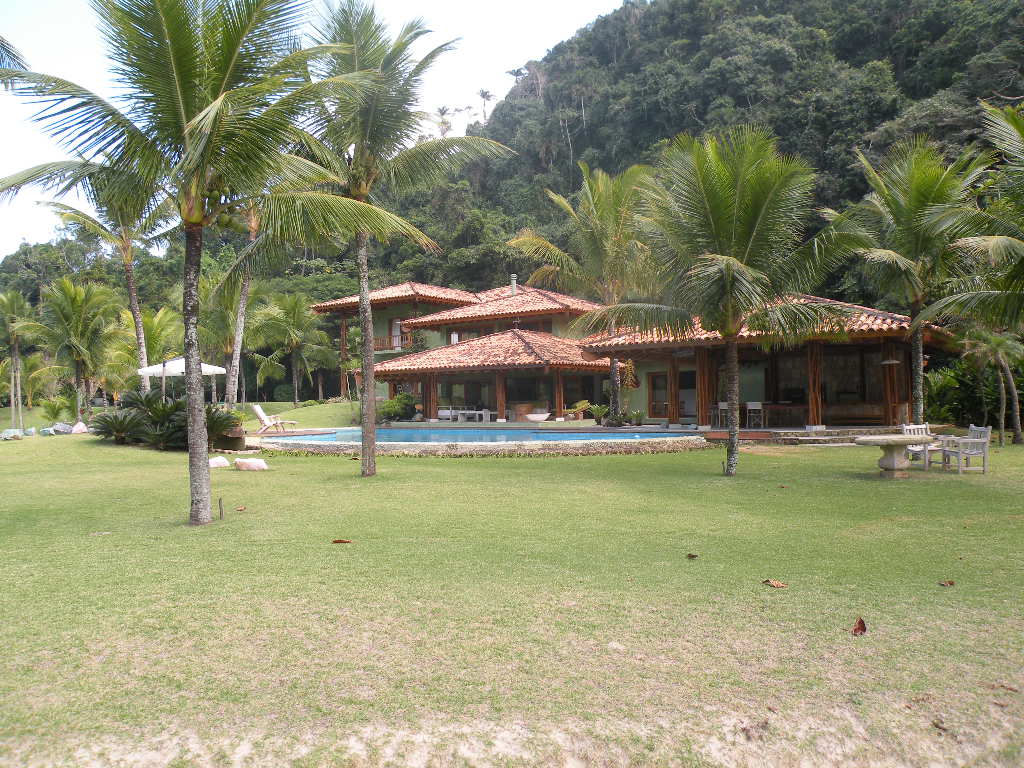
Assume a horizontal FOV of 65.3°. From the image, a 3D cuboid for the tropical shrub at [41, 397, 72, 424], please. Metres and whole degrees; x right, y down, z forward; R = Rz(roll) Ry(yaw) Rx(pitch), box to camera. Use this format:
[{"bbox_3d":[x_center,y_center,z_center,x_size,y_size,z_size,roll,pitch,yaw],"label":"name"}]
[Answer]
[{"bbox_3d":[-21.055,1.251,37.000,1.550,1.350,1.500,-1,0,0],"label":"tropical shrub"}]

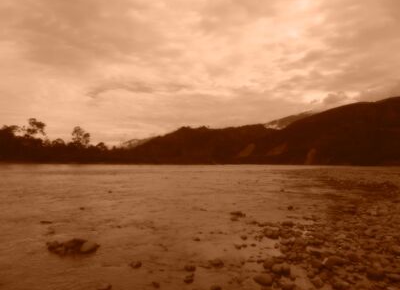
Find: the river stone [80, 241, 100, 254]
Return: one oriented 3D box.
[{"bbox_3d":[-1.540,1.442,4.064,0.281,0.164,0.225,1,-3,-20],"label":"river stone"}]

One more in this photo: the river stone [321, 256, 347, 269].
[{"bbox_3d":[1.578,1.379,3.390,0.282,0.159,0.211,-1,-4,25],"label":"river stone"}]

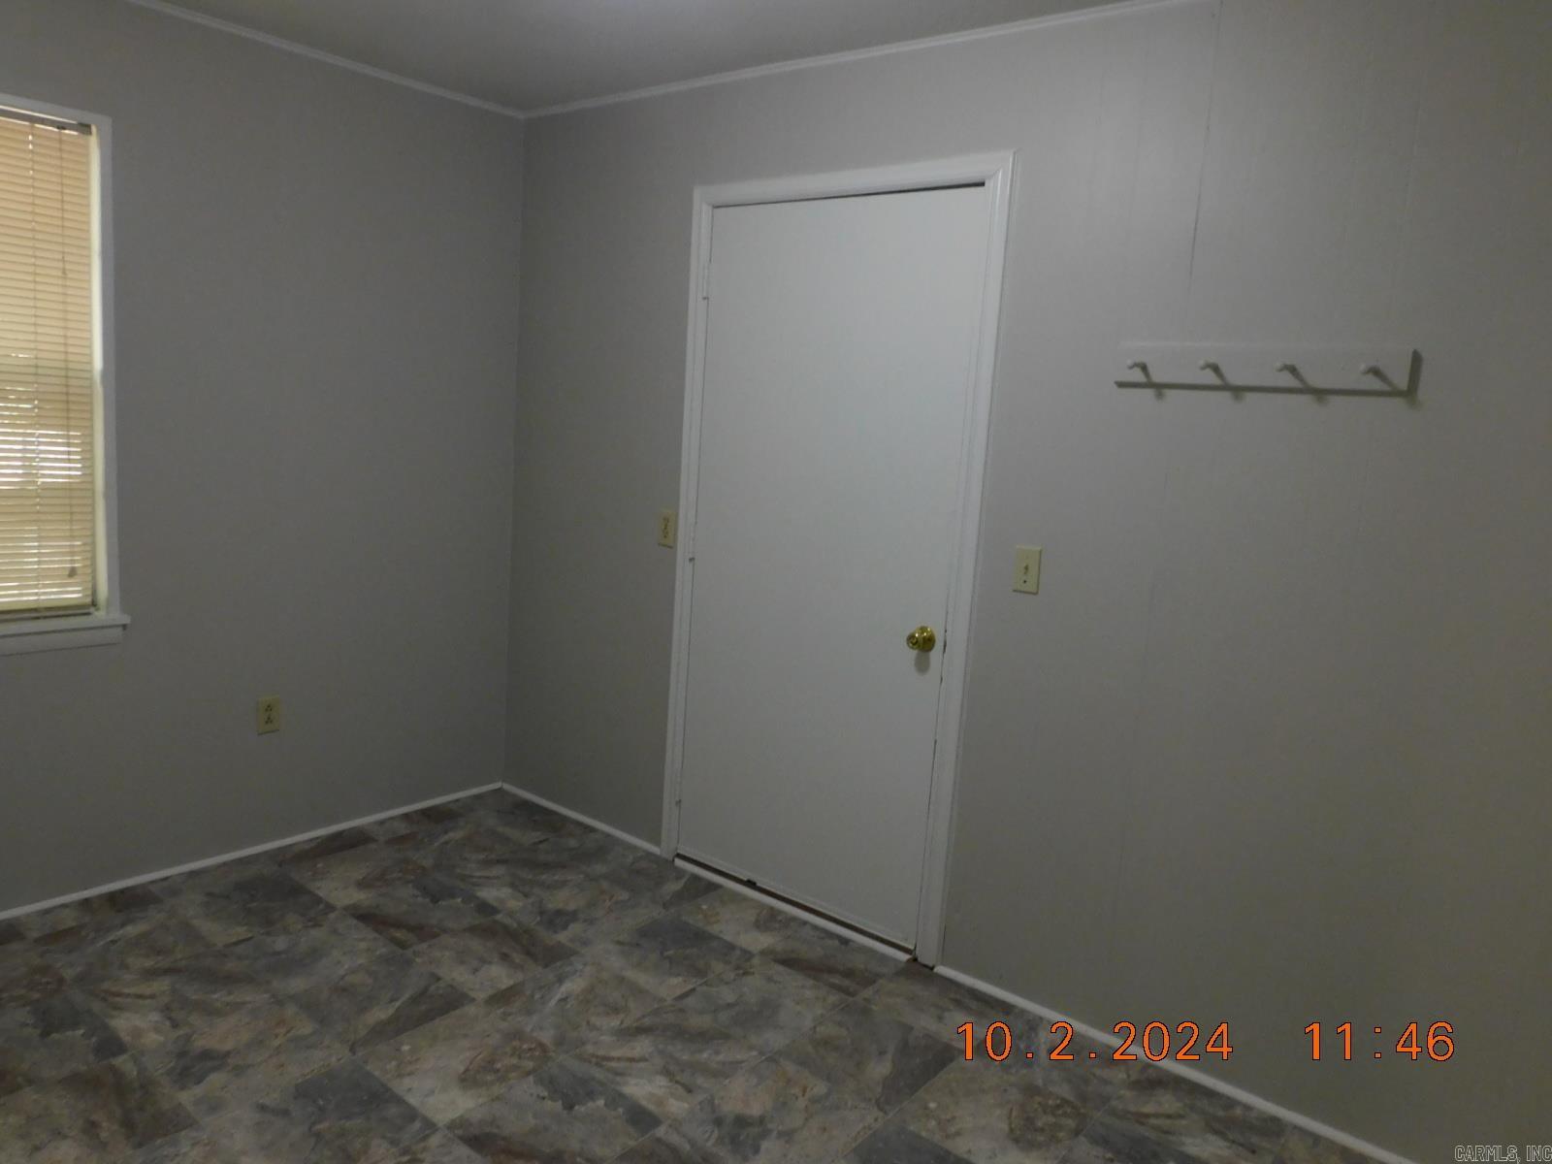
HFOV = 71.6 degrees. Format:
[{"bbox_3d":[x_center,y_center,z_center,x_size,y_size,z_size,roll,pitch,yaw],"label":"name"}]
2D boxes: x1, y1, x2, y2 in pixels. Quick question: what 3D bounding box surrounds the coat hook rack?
[{"bbox_3d":[1.002,-0.458,2.278,0.600,0.087,0.081,11,11,38],"label":"coat hook rack"}]

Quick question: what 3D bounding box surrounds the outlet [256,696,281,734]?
[{"bbox_3d":[-1.565,0.411,3.324,0.010,0.115,0.069,11,11,38],"label":"outlet"}]

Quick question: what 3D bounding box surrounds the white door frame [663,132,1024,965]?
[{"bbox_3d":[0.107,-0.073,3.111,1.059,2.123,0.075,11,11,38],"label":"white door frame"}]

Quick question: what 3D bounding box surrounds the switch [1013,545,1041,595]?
[{"bbox_3d":[0.623,-0.028,2.667,0.069,0.115,0.014,11,11,38],"label":"switch"}]

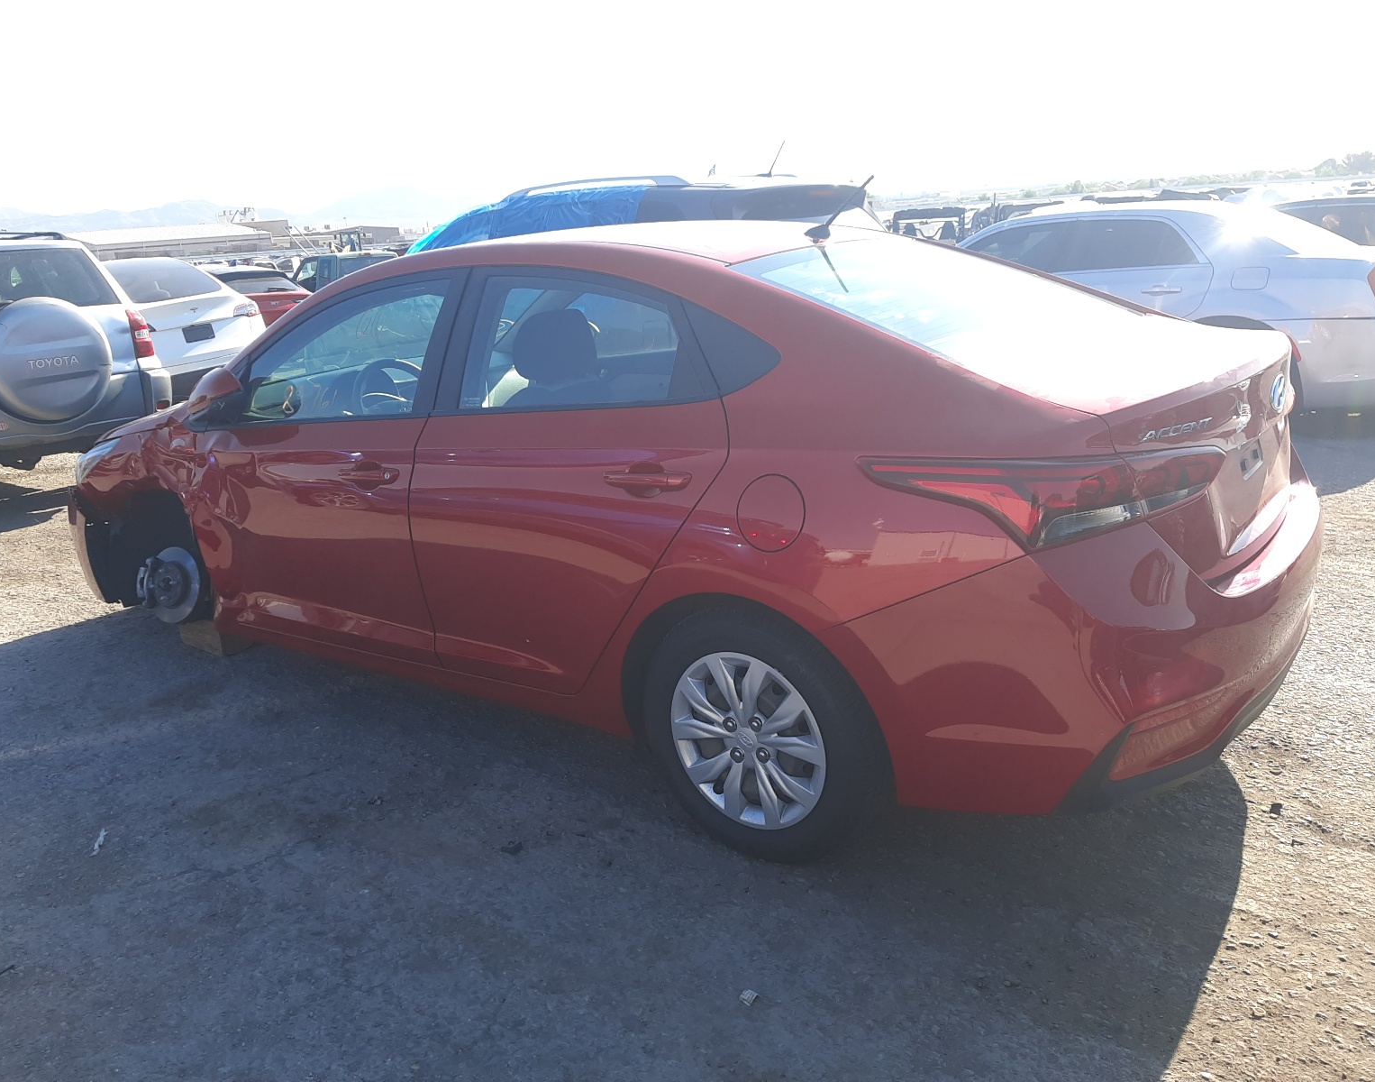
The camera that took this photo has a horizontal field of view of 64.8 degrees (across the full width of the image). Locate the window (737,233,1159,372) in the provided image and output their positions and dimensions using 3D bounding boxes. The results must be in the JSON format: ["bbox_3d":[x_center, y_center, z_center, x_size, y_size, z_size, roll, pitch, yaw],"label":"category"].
[{"bbox_3d":[0.679,-0.628,2.705,0.810,0.090,1.220,29,31,27],"label":"window"}]

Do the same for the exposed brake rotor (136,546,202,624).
[{"bbox_3d":[-1.902,0.167,3.988,0.285,0.280,0.080,3,17,25],"label":"exposed brake rotor"}]

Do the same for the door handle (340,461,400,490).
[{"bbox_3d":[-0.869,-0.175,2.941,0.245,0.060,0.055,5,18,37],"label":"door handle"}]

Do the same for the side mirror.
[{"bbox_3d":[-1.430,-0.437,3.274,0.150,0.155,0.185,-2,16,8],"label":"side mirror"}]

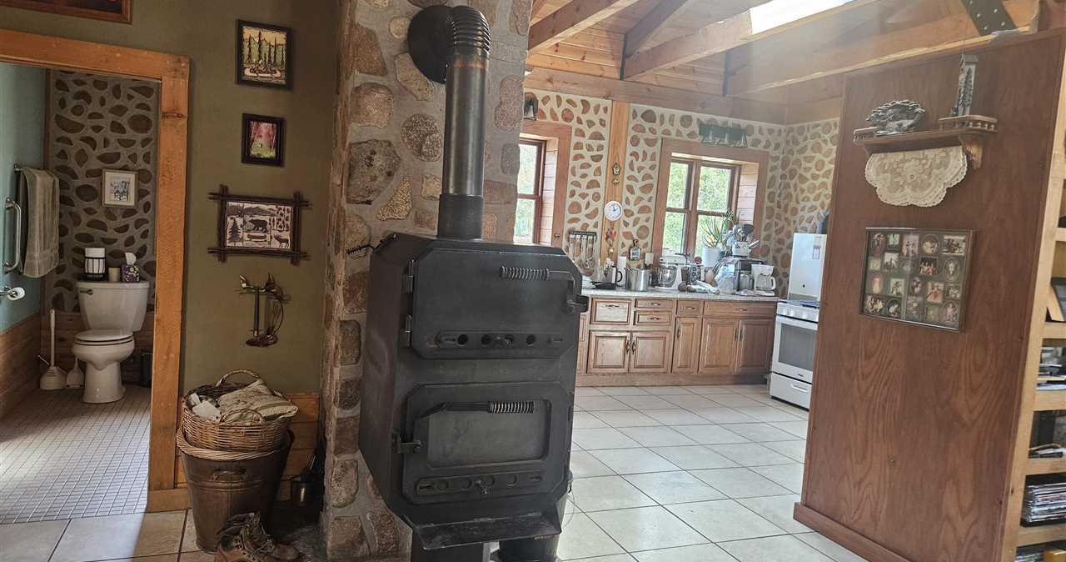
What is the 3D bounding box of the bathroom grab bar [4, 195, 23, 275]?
[{"bbox_3d":[-3.324,-0.291,4.539,0.085,0.480,0.070,2,4,-22],"label":"bathroom grab bar"}]

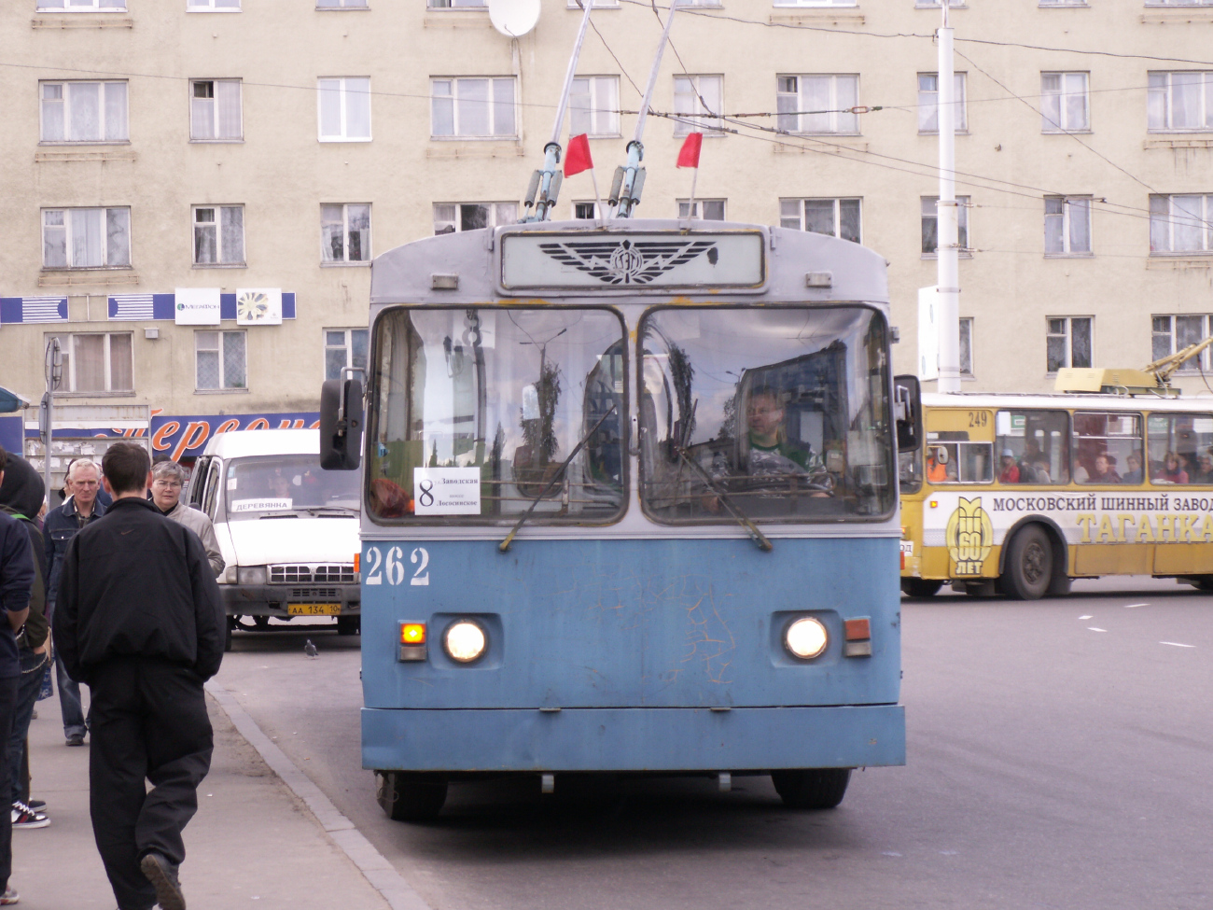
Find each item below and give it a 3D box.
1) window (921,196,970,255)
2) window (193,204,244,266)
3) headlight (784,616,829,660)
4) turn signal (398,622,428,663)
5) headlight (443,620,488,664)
[{"bbox_3d":[7.907,-5.344,88.143,1.166,1.362,0.120,-1,0,-7],"label":"window"},{"bbox_3d":[-8.805,-4.993,85.971,1.178,1.386,0.120,-1,0,-7],"label":"window"},{"bbox_3d":[0.913,0.835,17.280,0.205,0.205,0.110,-1,0,-3],"label":"headlight"},{"bbox_3d":[-0.883,0.851,17.250,0.130,0.186,0.080,-1,0,-3],"label":"turn signal"},{"bbox_3d":[-0.650,0.860,17.430,0.205,0.205,0.100,0,0,-1],"label":"headlight"}]

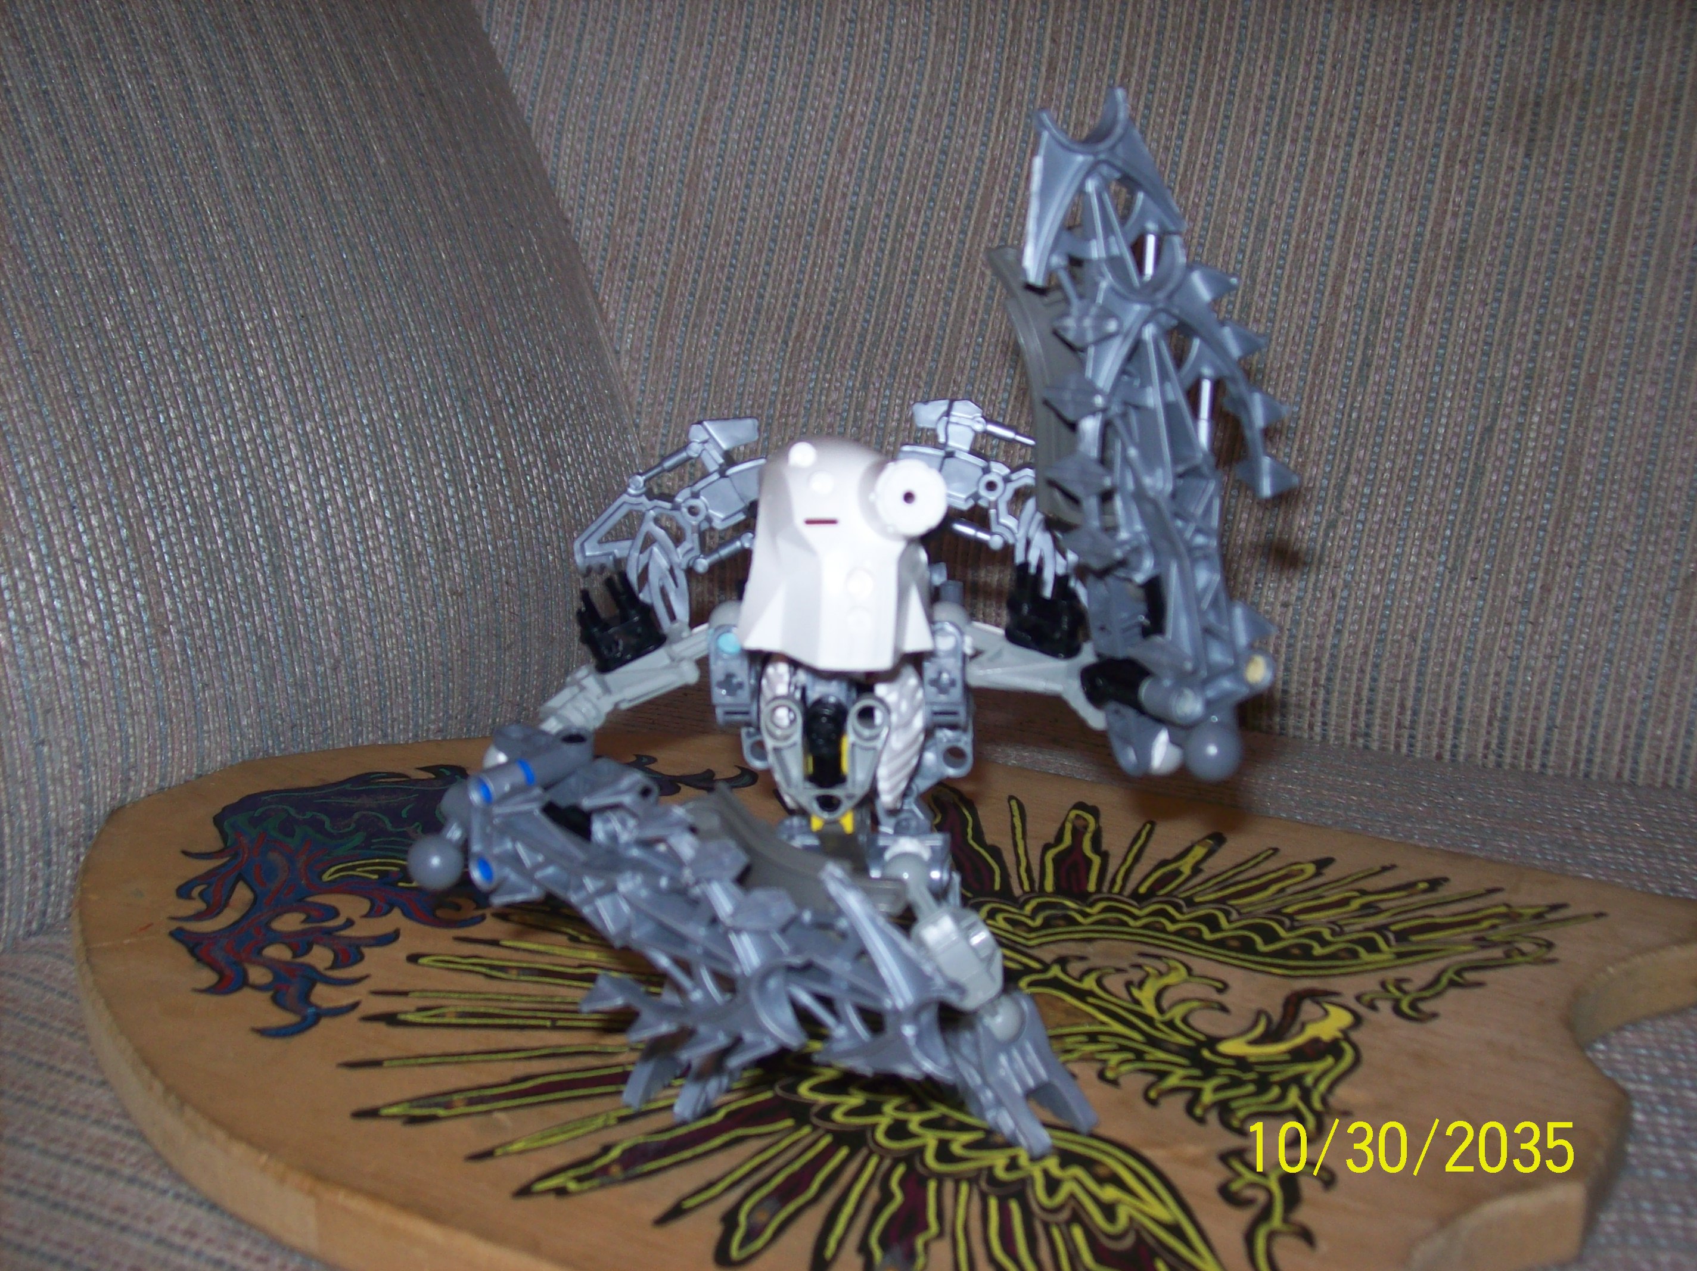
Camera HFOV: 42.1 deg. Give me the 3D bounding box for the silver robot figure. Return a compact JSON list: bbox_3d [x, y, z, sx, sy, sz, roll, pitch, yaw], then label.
[{"bbox_3d":[0.000,-0.009,0.397,0.166,0.170,0.130,0,17,3],"label":"silver robot figure"}]

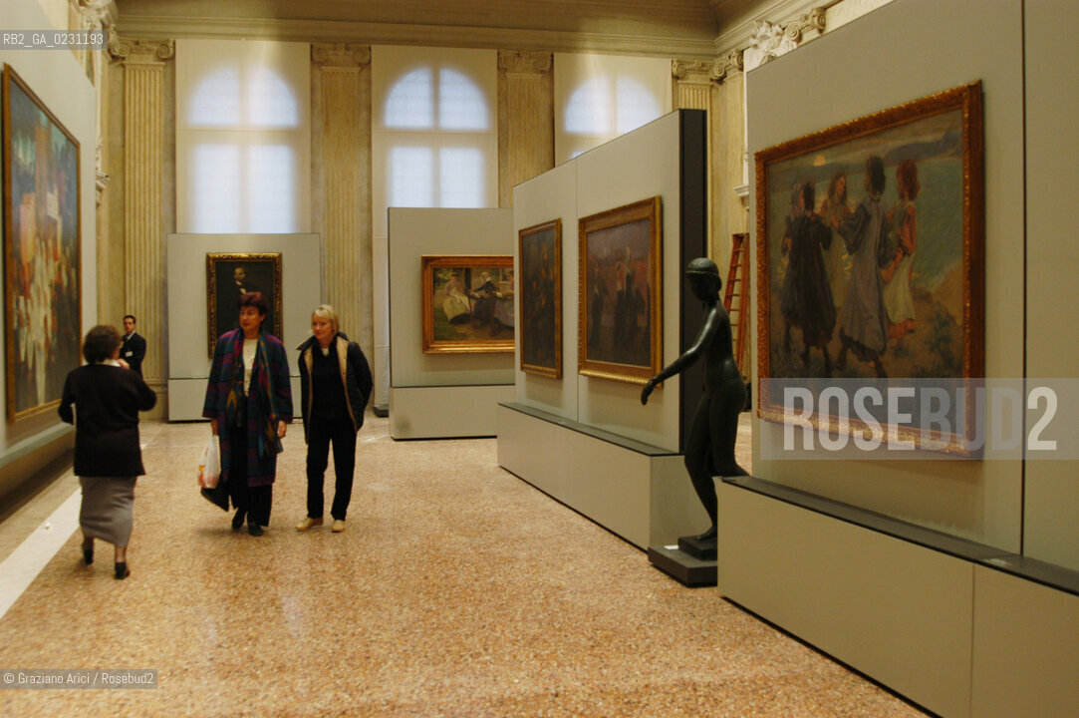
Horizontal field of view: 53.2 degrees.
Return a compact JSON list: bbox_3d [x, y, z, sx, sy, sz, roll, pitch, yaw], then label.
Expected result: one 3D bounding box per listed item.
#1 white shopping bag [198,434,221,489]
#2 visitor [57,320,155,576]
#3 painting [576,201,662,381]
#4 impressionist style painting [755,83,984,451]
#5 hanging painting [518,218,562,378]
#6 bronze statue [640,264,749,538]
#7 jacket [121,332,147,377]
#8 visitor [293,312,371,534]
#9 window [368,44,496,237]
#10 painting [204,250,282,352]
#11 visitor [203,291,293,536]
[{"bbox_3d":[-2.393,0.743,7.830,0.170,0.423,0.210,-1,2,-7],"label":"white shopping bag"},{"bbox_3d":[-2.736,0.556,6.836,0.560,1.560,0.450,-1,2,-12],"label":"visitor"},{"bbox_3d":[0.618,-0.514,8.537,0.080,1.330,1.867,-1,2,-15],"label":"painting"},{"bbox_3d":[1.450,-0.365,5.027,0.070,1.460,1.740,-1,2,-16],"label":"impressionist style painting"},{"bbox_3d":[0.015,-0.591,10.847,0.070,1.492,1.507,-1,2,-15],"label":"hanging painting"},{"bbox_3d":[1.031,0.251,6.760,0.740,1.765,0.450,-1,2,-10],"label":"bronze statue"},{"bbox_3d":[-5.164,0.014,13.714,0.470,0.750,0.280,1,2,25],"label":"jacket"},{"bbox_3d":[-1.513,0.432,7.974,0.530,1.651,0.370,0,2,9],"label":"visitor"},{"bbox_3d":[-1.677,-3.455,17.335,2.025,3.039,0.200,-1,2,-12],"label":"window"},{"bbox_3d":[-4.501,-0.798,16.502,1.118,1.634,0.100,-1,2,-12],"label":"painting"},{"bbox_3d":[-2.174,0.393,8.055,0.600,1.787,0.450,-1,2,-15],"label":"visitor"}]

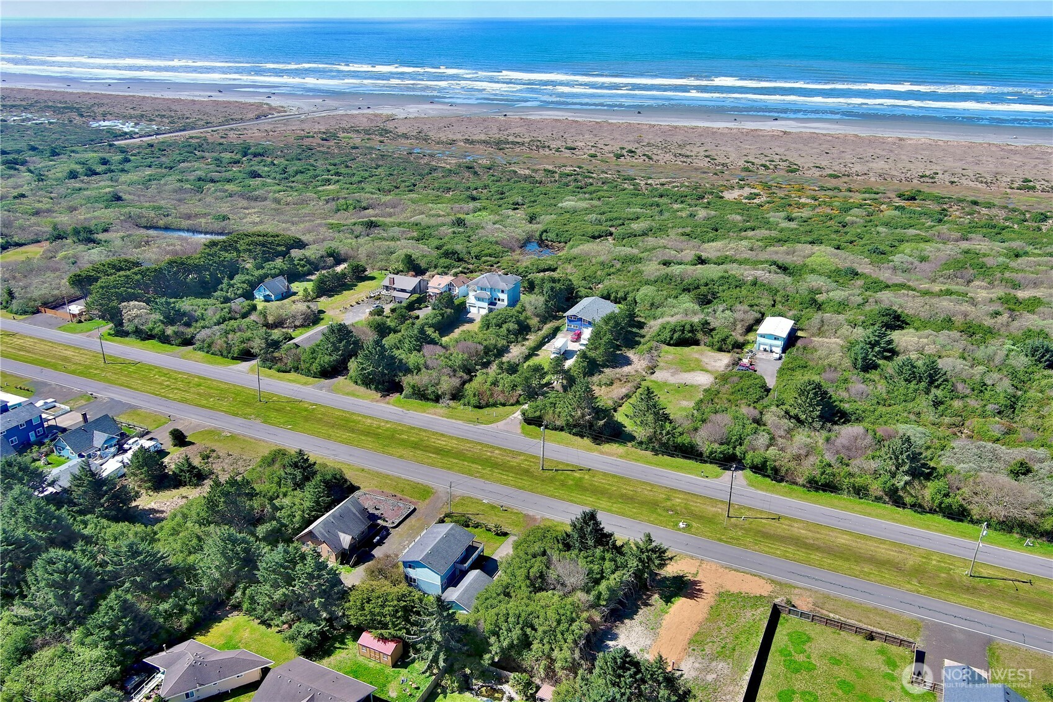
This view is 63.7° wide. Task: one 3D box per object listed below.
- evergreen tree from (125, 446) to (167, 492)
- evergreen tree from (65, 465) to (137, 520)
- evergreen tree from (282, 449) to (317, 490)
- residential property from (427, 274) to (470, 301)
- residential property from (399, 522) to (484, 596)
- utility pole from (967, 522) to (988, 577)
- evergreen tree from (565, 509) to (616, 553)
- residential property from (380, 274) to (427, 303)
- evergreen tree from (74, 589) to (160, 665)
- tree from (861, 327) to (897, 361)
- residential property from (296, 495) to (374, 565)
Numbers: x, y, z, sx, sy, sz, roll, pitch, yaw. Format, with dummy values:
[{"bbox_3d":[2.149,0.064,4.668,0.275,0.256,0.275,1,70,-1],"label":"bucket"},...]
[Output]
[{"bbox_3d":[-80.737,24.455,180.214,8.200,9.300,8.200,0,22,0],"label":"evergreen tree"},{"bbox_3d":[-91.132,28.037,178.680,13.200,11.800,13.200,0,22,0],"label":"evergreen tree"},{"bbox_3d":[-50.327,25.767,187.631,7.400,9.400,7.400,0,22,0],"label":"evergreen tree"},{"bbox_3d":[-27.427,-23.164,302.726,13.000,7.000,10.500,10,24,23],"label":"residential property"},{"bbox_3d":[-15.349,37.287,154.061,10.000,6.500,13.100,10,24,23],"label":"residential property"},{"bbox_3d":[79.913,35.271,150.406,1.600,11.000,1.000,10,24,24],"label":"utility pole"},{"bbox_3d":[11.754,33.746,154.388,8.800,11.000,8.800,0,22,0],"label":"evergreen tree"},{"bbox_3d":[-44.150,-22.454,303.040,13.600,7.000,12.200,11,24,26],"label":"residential property"},{"bbox_3d":[-62.740,42.343,131.221,11.500,12.300,11.500,0,22,0],"label":"evergreen tree"},{"bbox_3d":[104.384,-2.283,248.114,9.800,10.141,9.800,0,22,0],"label":"tree"},{"bbox_3d":[-36.844,33.809,162.932,9.800,6.400,12.200,10,24,24],"label":"residential property"}]

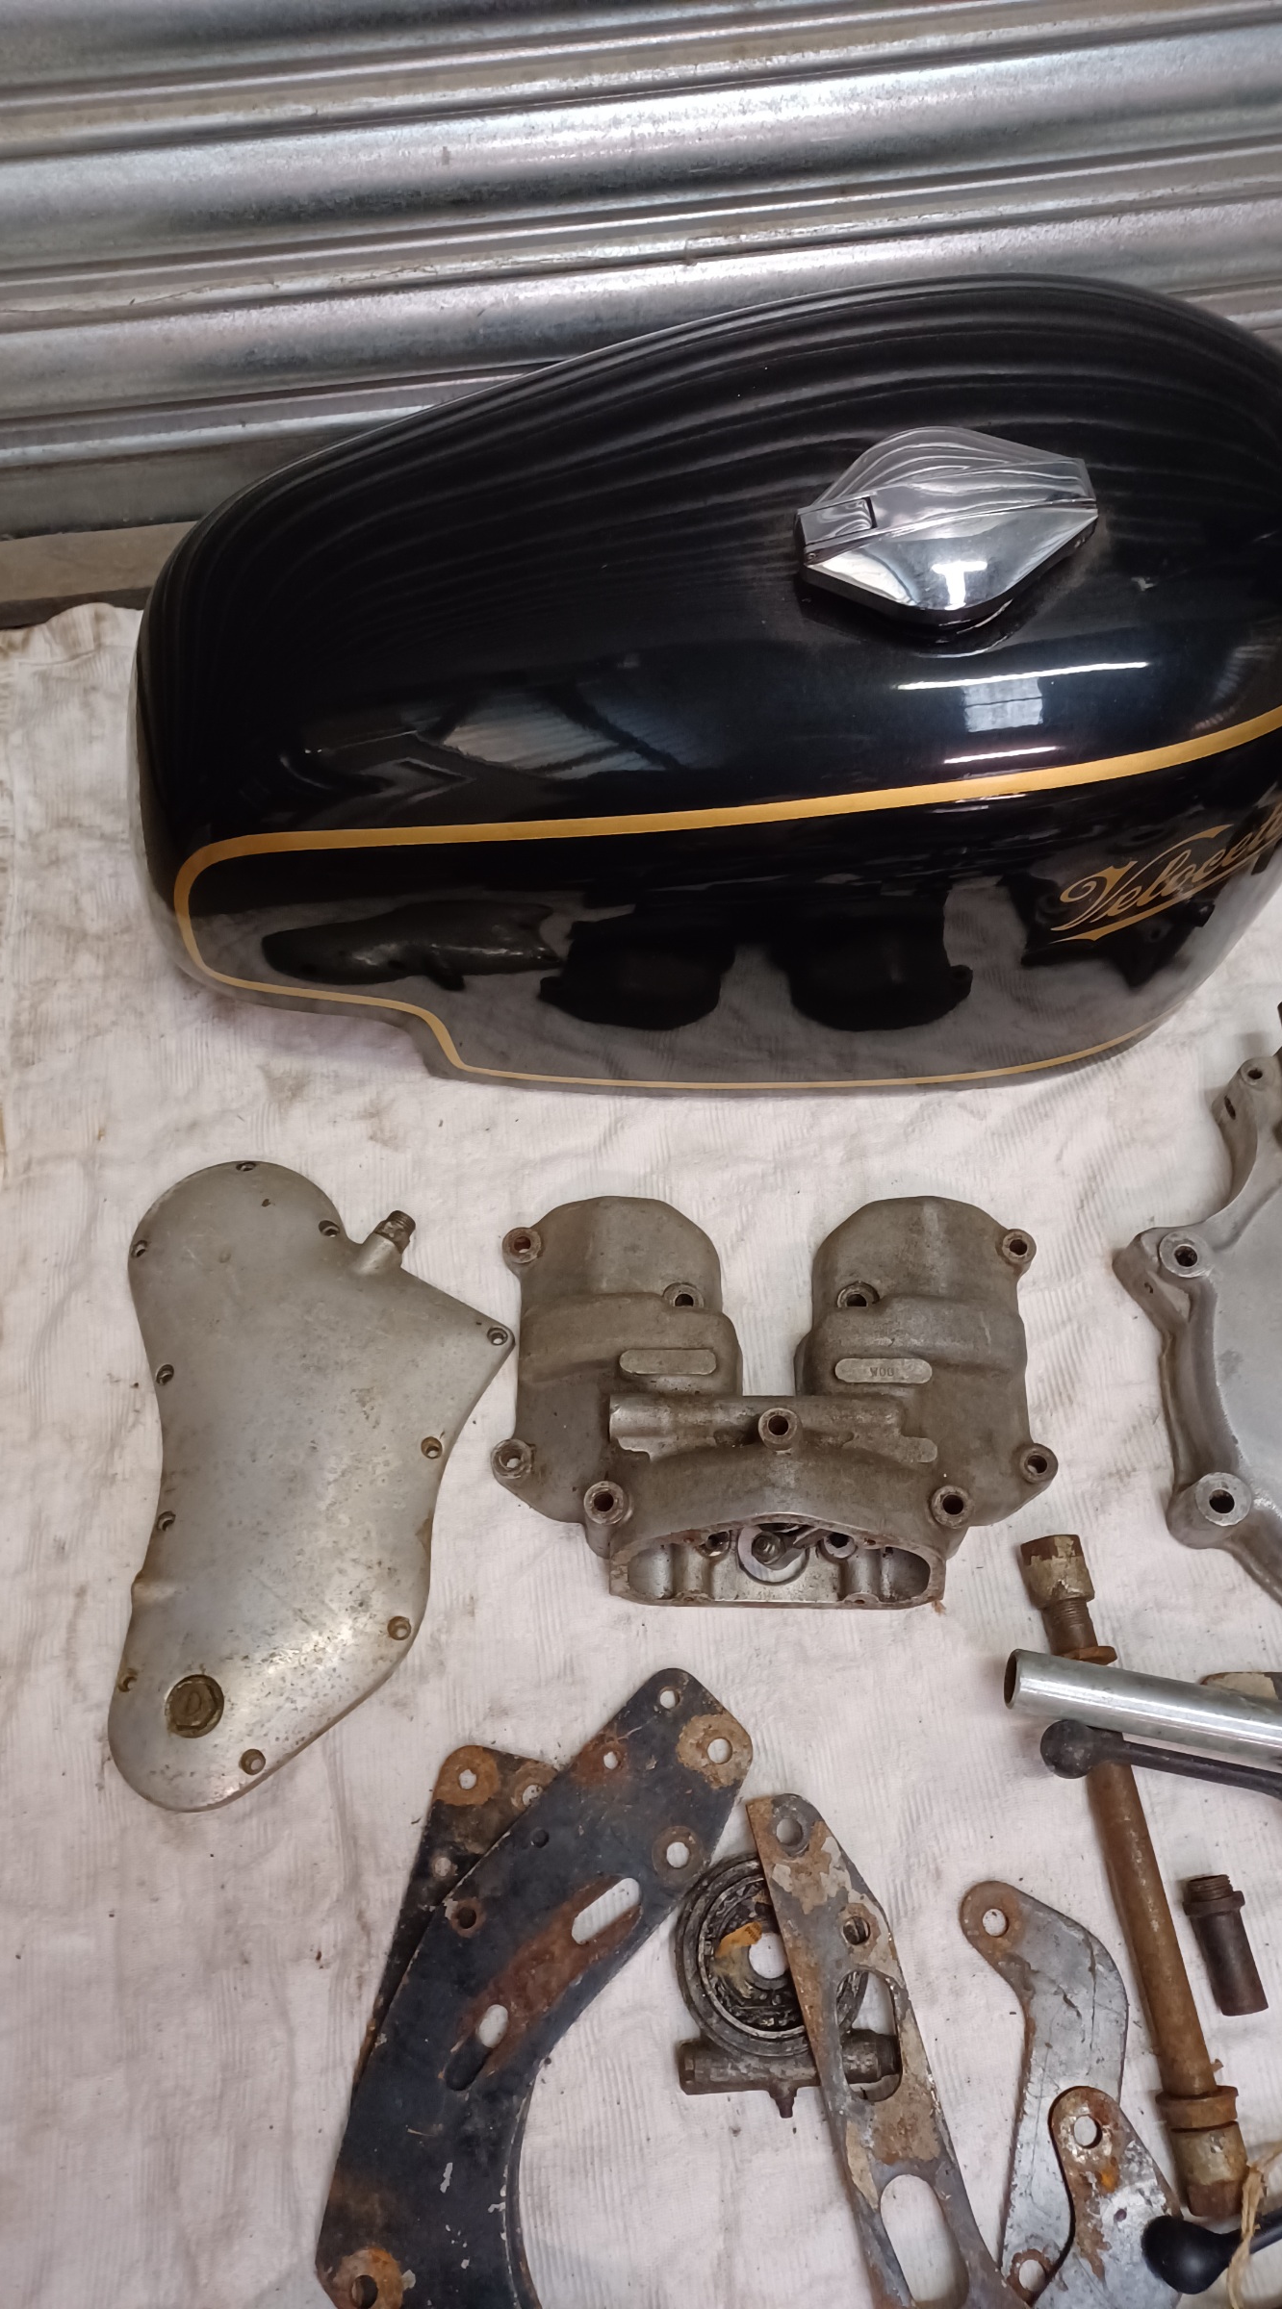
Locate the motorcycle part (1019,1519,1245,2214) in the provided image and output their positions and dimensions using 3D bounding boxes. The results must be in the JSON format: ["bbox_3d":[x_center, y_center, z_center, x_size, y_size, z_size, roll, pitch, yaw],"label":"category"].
[{"bbox_3d":[0.189,0.271,0.652,0.030,0.029,0.250,-7,63,-1],"label":"motorcycle part"}]

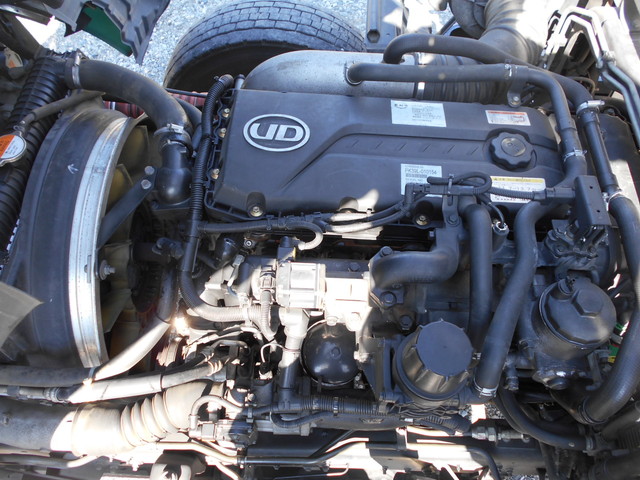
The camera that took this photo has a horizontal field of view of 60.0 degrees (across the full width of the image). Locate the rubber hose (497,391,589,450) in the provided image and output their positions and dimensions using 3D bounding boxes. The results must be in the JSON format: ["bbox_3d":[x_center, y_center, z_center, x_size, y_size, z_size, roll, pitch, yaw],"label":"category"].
[{"bbox_3d":[0.520,0.434,1.313,0.271,0.073,0.052,31,30,-11],"label":"rubber hose"}]

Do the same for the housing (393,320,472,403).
[{"bbox_3d":[0.213,0.216,1.012,0.146,0.106,0.146,3,59,2],"label":"housing"}]

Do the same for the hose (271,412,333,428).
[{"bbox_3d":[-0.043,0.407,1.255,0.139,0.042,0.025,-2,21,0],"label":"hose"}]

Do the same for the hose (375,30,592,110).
[{"bbox_3d":[0.350,-0.356,1.166,0.424,0.074,0.143,3,59,2],"label":"hose"}]

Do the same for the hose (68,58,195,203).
[{"bbox_3d":[-0.421,-0.288,1.254,0.151,0.102,0.453,-47,73,7],"label":"hose"}]

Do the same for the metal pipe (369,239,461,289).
[{"bbox_3d":[0.174,0.045,1.023,0.159,0.064,0.069,3,59,2],"label":"metal pipe"}]

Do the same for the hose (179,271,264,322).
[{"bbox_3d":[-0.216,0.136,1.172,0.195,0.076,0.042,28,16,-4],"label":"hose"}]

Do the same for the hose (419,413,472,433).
[{"bbox_3d":[0.249,0.363,1.102,0.101,0.030,0.034,3,59,2],"label":"hose"}]

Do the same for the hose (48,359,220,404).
[{"bbox_3d":[-0.381,0.298,1.164,0.341,0.047,0.053,-12,45,1],"label":"hose"}]

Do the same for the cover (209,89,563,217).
[{"bbox_3d":[0.119,-0.159,1.049,0.636,0.090,0.228,3,59,2],"label":"cover"}]

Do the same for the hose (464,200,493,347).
[{"bbox_3d":[0.277,0.066,0.981,0.049,0.058,0.254,0,90,0],"label":"hose"}]

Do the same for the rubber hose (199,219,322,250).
[{"bbox_3d":[-0.109,-0.008,0.986,0.221,0.037,0.048,3,59,2],"label":"rubber hose"}]

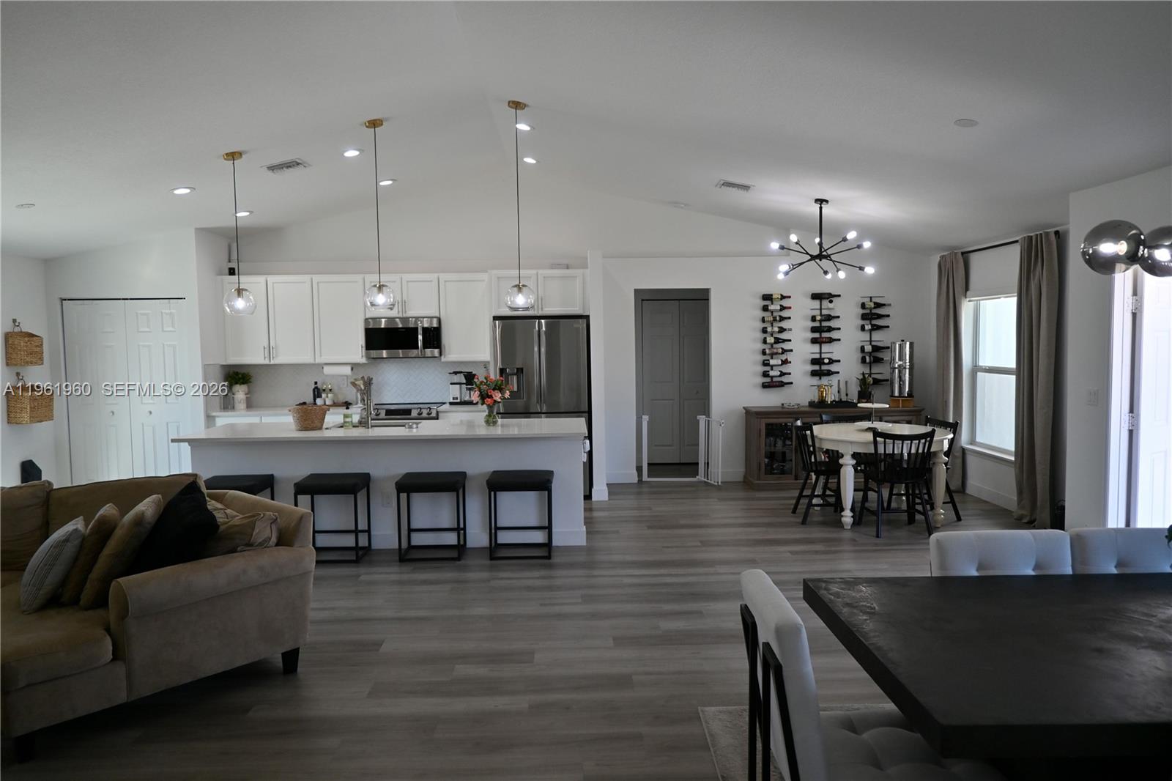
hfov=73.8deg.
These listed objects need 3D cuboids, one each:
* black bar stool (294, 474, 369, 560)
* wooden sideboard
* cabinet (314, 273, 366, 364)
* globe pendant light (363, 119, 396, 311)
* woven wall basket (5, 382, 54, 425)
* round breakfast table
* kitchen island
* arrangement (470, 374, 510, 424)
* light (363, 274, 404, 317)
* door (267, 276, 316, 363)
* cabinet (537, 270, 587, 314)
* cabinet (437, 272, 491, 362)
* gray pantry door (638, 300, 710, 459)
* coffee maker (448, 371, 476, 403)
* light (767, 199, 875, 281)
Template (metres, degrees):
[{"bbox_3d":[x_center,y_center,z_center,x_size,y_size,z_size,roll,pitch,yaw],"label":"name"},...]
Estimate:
[{"bbox_3d":[-1.858,0.936,5.785,0.450,0.600,0.370,-1,4,-1],"label":"black bar stool"},{"bbox_3d":[2.592,0.597,8.240,1.740,0.815,0.520,-1,4,0],"label":"wooden sideboard"},{"bbox_3d":[-2.514,-0.740,8.124,0.525,0.900,0.330,-1,4,-1],"label":"cabinet"},{"bbox_3d":[-1.531,-1.286,5.744,0.230,1.390,0.230,-1,4,-1],"label":"globe pendant light"},{"bbox_3d":[-5.136,0.110,7.225,0.190,0.370,0.330,-1,4,-1],"label":"woven wall basket"},{"bbox_3d":[2.506,0.728,6.763,1.210,0.755,1.210,-1,4,0],"label":"round breakfast table"},{"bbox_3d":[-1.503,0.751,6.180,3.000,0.900,1.080,-1,4,0],"label":"kitchen island"},{"bbox_3d":[-0.748,0.074,6.109,0.310,0.410,0.300,-1,4,-1],"label":"arrangement"},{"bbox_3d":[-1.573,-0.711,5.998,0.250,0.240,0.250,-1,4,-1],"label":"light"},{"bbox_3d":[-3.032,-0.727,8.044,0.469,0.887,0.040,-1,4,-1],"label":"door"},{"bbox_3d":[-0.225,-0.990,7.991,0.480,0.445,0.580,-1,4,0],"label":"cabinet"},{"bbox_3d":[-1.241,-0.757,8.152,0.510,0.900,0.330,-1,4,-1],"label":"cabinet"},{"bbox_3d":[1.146,-0.107,9.742,0.880,2.040,0.045,-1,4,0],"label":"gray pantry door"},{"bbox_3d":[-1.282,-0.027,8.191,0.290,0.350,0.190,-1,4,-1],"label":"coffee maker"},{"bbox_3d":[2.047,-1.311,6.775,0.900,0.700,0.880,-1,4,-1],"label":"light"}]

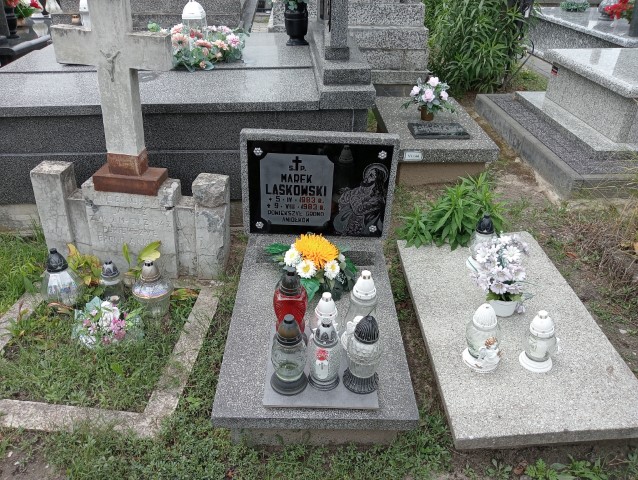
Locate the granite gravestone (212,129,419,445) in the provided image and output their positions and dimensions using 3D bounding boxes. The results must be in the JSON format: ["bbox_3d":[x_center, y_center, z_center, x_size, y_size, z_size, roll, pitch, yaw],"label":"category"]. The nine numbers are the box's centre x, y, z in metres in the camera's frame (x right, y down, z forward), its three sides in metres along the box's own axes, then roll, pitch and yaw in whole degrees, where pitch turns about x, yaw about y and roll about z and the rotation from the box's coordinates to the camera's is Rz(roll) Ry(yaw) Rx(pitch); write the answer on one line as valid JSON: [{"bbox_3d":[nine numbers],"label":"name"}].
[{"bbox_3d":[-0.009,0.102,1.968,0.660,0.685,1.090,1,31,-1],"label":"granite gravestone"}]

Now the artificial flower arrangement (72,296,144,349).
[{"bbox_3d":[-0.817,0.303,2.018,0.270,0.145,0.200,1,31,-1],"label":"artificial flower arrangement"}]

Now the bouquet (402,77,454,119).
[{"bbox_3d":[0.772,-1.006,3.660,0.355,0.295,0.310,1,31,-1],"label":"bouquet"}]

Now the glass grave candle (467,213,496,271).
[{"bbox_3d":[0.758,0.004,2.380,0.128,0.264,0.128,-1,32,1],"label":"glass grave candle"}]

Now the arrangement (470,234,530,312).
[{"bbox_3d":[0.722,0.140,2.090,0.235,0.300,0.220,-1,32,1],"label":"arrangement"}]

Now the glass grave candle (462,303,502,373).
[{"bbox_3d":[0.593,0.340,1.865,0.138,0.270,0.138,-1,32,1],"label":"glass grave candle"}]

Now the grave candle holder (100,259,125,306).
[{"bbox_3d":[-0.859,0.178,2.140,0.100,0.215,0.100,1,31,-1],"label":"grave candle holder"}]

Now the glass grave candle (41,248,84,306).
[{"bbox_3d":[-1.070,0.150,2.132,0.175,0.260,0.175,1,31,-1],"label":"glass grave candle"}]

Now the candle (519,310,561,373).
[{"bbox_3d":[0.792,0.350,1.856,0.135,0.238,0.130,-4,32,-4],"label":"candle"}]

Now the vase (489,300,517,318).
[{"bbox_3d":[0.773,0.268,2.134,0.110,0.078,0.110,-1,32,1],"label":"vase"}]

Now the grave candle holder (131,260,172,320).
[{"bbox_3d":[-0.669,0.195,2.090,0.170,0.250,0.170,1,31,-1],"label":"grave candle holder"}]

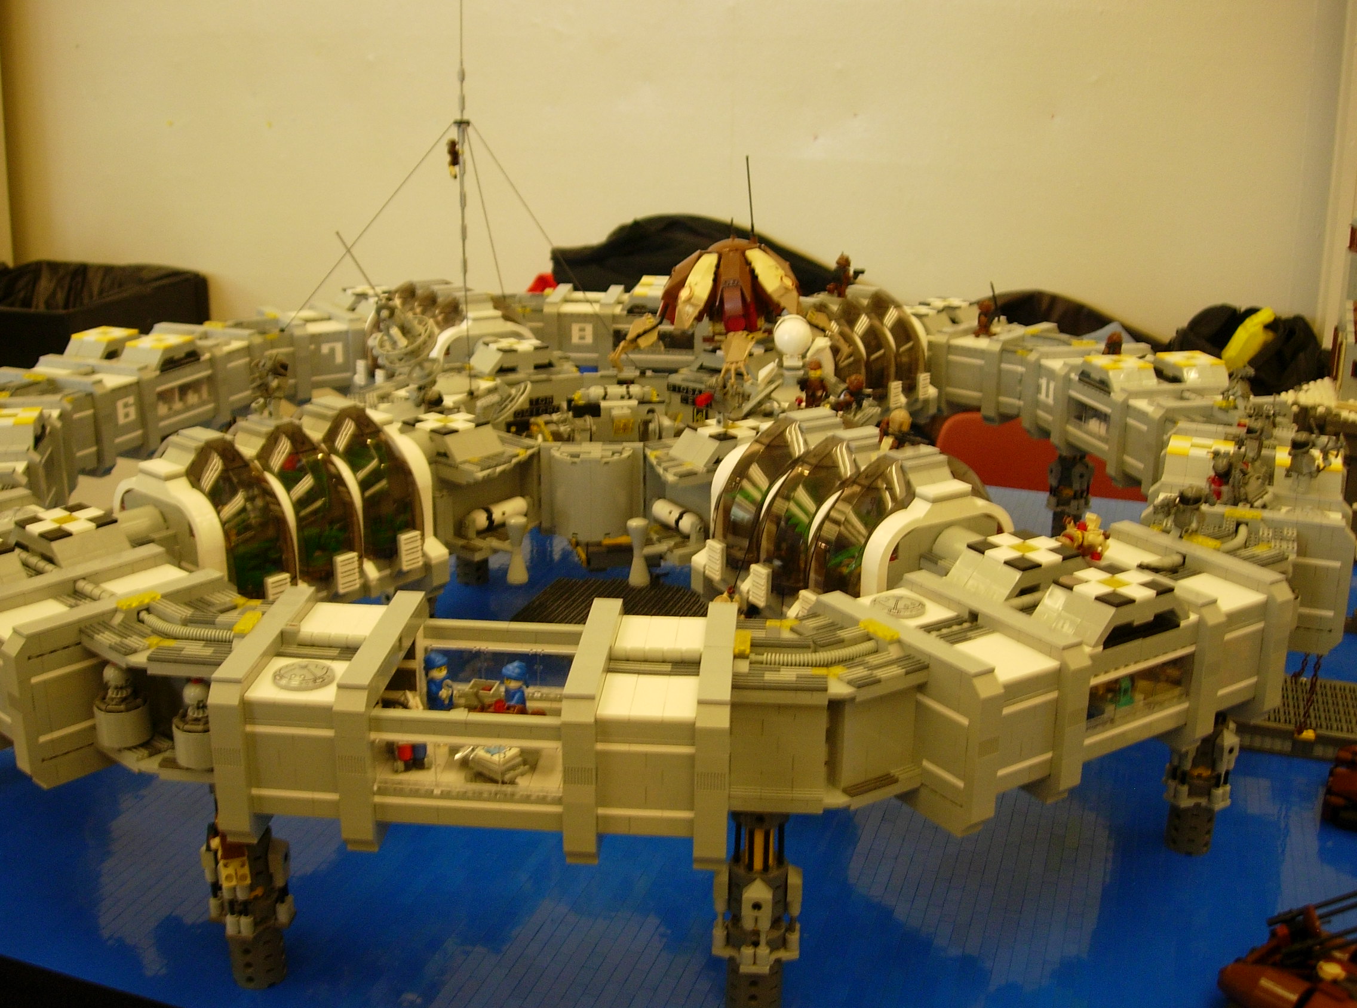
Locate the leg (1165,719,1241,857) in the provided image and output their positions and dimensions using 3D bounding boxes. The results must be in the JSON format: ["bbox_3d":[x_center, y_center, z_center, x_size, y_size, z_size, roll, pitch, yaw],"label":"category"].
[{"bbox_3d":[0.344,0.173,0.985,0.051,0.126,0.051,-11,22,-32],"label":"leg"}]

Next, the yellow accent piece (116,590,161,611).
[{"bbox_3d":[-0.299,0.053,0.825,0.008,0.004,0.024,17,24,39],"label":"yellow accent piece"}]

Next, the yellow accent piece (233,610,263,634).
[{"bbox_3d":[-0.230,0.064,0.796,0.008,0.004,0.024,2,18,4],"label":"yellow accent piece"}]

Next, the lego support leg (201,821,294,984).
[{"bbox_3d":[-0.241,0.215,0.836,0.051,0.128,0.051,2,18,4],"label":"lego support leg"}]

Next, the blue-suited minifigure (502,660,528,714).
[{"bbox_3d":[-0.088,0.107,0.806,0.019,0.043,0.025,-13,23,-36],"label":"blue-suited minifigure"}]

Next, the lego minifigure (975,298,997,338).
[{"bbox_3d":[0.323,-0.195,1.556,0.022,0.040,0.024,12,21,30],"label":"lego minifigure"}]

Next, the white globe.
[{"bbox_3d":[0.096,-0.141,1.243,0.033,0.033,0.033,2,19,4],"label":"white globe"}]

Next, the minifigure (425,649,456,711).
[{"bbox_3d":[-0.132,0.103,0.815,0.019,0.043,0.025,15,23,36],"label":"minifigure"}]

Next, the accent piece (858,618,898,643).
[{"bbox_3d":[0.107,0.067,0.799,0.008,0.004,0.024,-11,22,-32],"label":"accent piece"}]

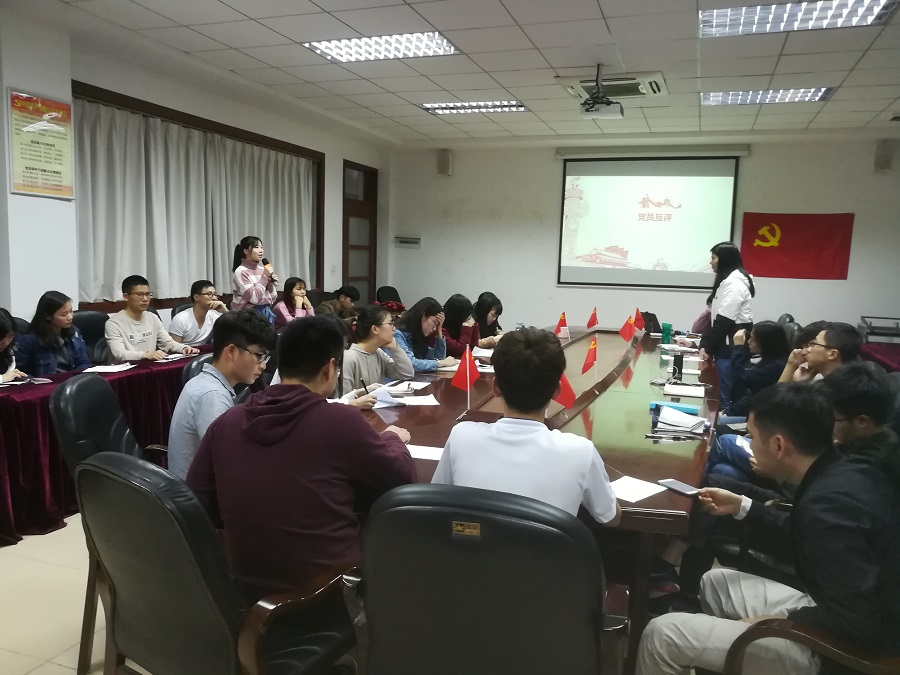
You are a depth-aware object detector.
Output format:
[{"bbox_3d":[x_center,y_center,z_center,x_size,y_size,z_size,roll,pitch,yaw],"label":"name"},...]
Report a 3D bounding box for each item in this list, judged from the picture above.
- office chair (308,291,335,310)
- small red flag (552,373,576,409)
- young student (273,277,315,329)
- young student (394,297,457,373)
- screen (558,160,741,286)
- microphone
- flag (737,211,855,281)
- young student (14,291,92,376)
[{"bbox_3d":[-1.409,0.007,7.991,0.660,1.070,0.600,5,8,20],"label":"office chair"},{"bbox_3d":[0.539,0.232,3.270,0.150,0.270,0.060,3,7,10],"label":"small red flag"},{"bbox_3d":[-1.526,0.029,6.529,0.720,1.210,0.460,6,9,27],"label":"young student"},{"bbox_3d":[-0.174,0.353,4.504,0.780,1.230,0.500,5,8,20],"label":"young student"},{"bbox_3d":[2.547,-1.487,8.913,2.250,1.730,0.050,5,8,20],"label":"screen"},{"bbox_3d":[-1.662,-0.612,6.270,0.055,0.260,0.055,-30,-15,14],"label":"microphone"},{"bbox_3d":[4.621,-1.235,9.085,1.350,0.870,0.030,5,8,20],"label":"flag"},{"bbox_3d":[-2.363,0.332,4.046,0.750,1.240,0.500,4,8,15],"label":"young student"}]

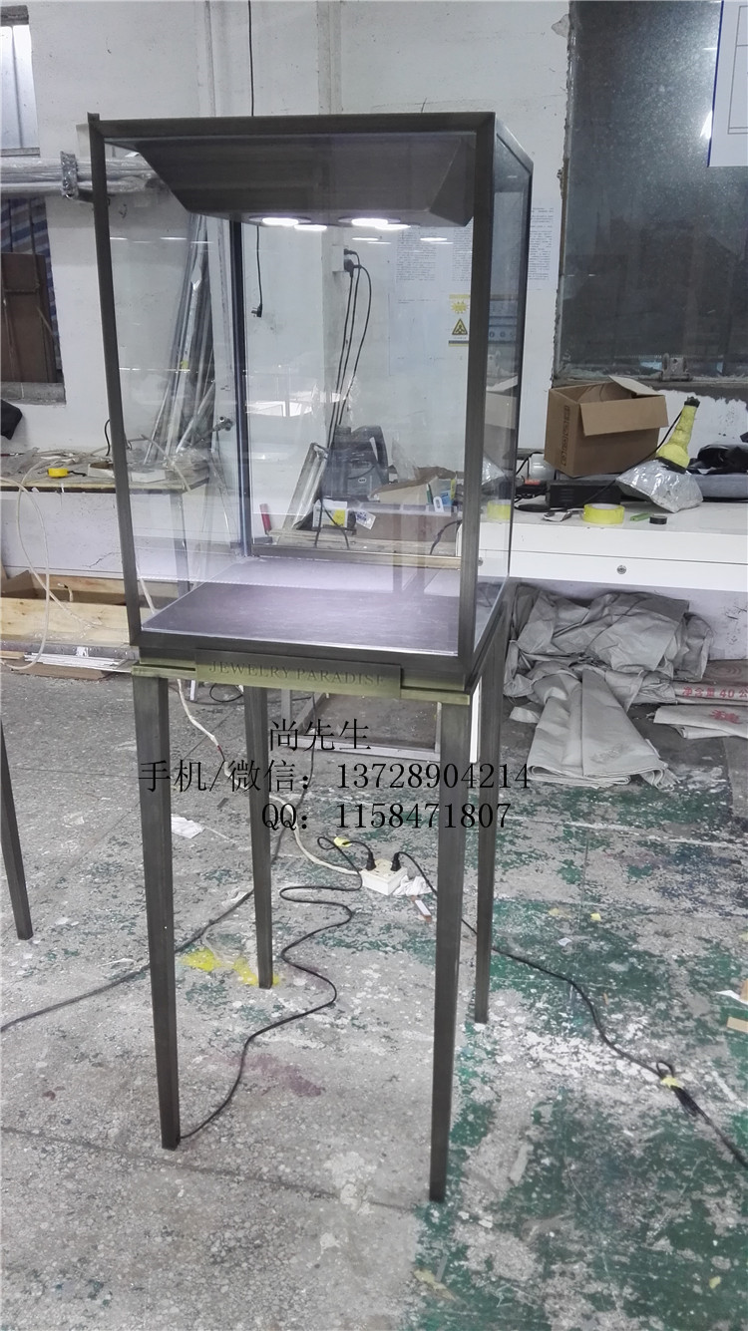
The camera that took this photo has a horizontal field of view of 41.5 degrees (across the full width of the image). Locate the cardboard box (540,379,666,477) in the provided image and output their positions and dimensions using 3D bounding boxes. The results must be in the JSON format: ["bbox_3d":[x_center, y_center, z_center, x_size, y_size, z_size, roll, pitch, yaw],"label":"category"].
[{"bbox_3d":[0.802,-0.826,3.450,0.314,0.260,0.273,-8,28,-12],"label":"cardboard box"}]

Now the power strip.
[{"bbox_3d":[0.029,0.554,2.587,0.085,0.039,0.088,14,24,34],"label":"power strip"}]

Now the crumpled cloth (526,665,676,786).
[{"bbox_3d":[0.758,0.187,3.291,0.430,0.125,0.720,5,20,13],"label":"crumpled cloth"}]

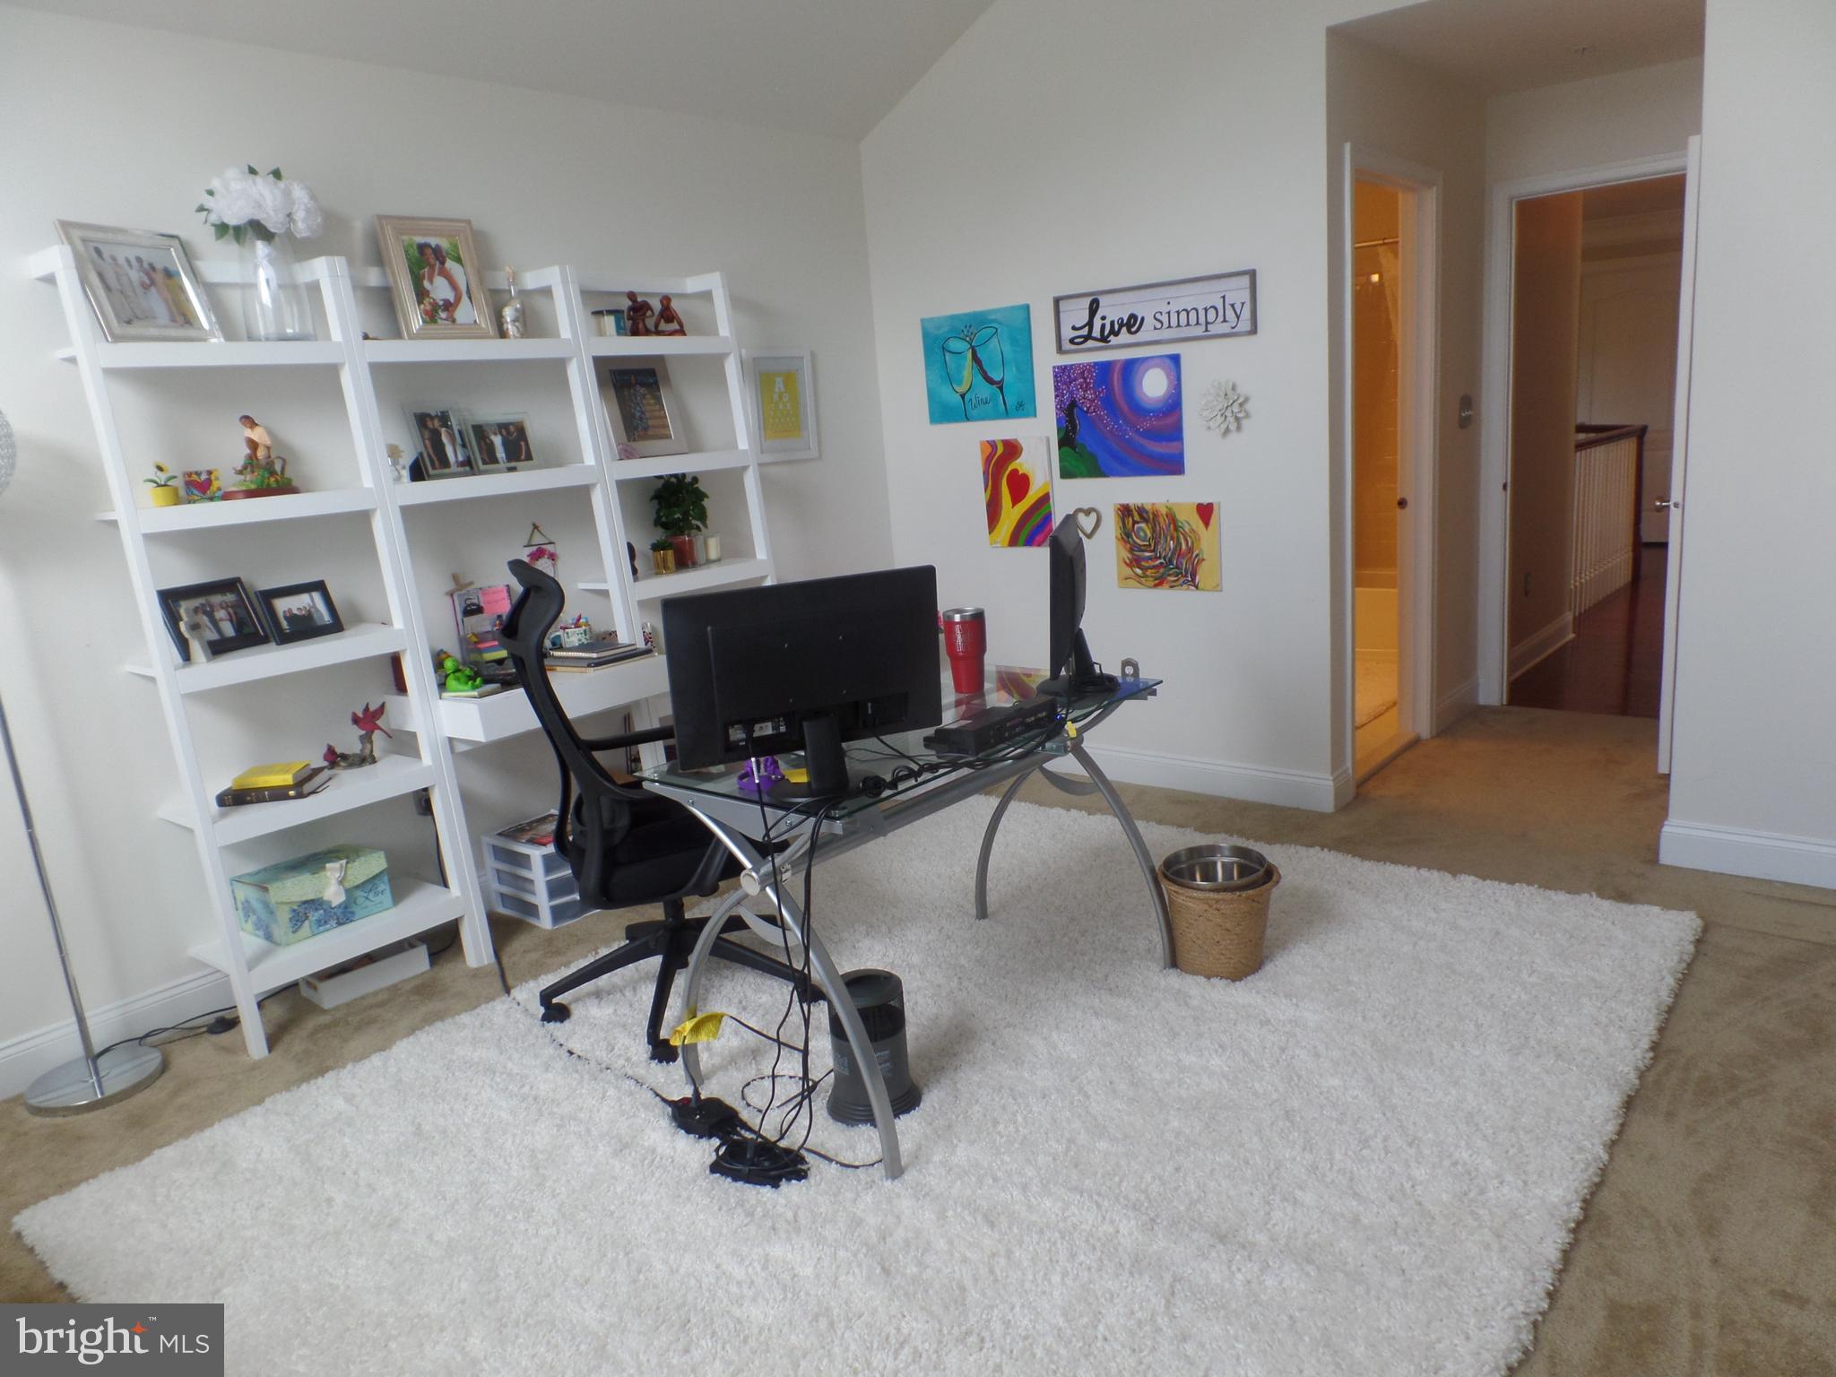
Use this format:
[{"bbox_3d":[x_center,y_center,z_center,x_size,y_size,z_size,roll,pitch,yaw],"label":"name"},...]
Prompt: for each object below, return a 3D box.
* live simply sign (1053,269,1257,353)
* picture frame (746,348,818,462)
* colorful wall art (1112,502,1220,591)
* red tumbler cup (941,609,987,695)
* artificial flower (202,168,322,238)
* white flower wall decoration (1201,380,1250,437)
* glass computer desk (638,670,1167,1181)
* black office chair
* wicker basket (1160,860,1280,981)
[{"bbox_3d":[0.791,-1.262,4.113,0.765,0.199,0.028,6,17,41],"label":"live simply sign"},{"bbox_3d":[-0.508,-1.056,4.585,0.025,0.398,0.334,6,17,41],"label":"picture frame"},{"bbox_3d":[0.878,-0.499,4.268,0.412,0.302,0.022,6,17,41],"label":"colorful wall art"},{"bbox_3d":[0.119,-0.093,2.982,0.106,0.198,0.106,-5,13,1],"label":"red tumbler cup"},{"bbox_3d":[-1.639,-1.213,3.056,0.230,0.175,0.275,6,17,41],"label":"artificial flower"},{"bbox_3d":[1.018,-0.919,4.000,0.179,0.176,0.045,6,17,41],"label":"white flower wall decoration"},{"bbox_3d":[0.034,0.433,2.782,0.605,0.723,1.115,6,17,41],"label":"glass computer desk"},{"bbox_3d":[-0.626,0.221,3.024,0.690,1.140,0.670,-11,14,-25],"label":"black office chair"},{"bbox_3d":[0.740,0.566,3.003,0.290,0.250,0.290,-5,13,1],"label":"wicker basket"}]

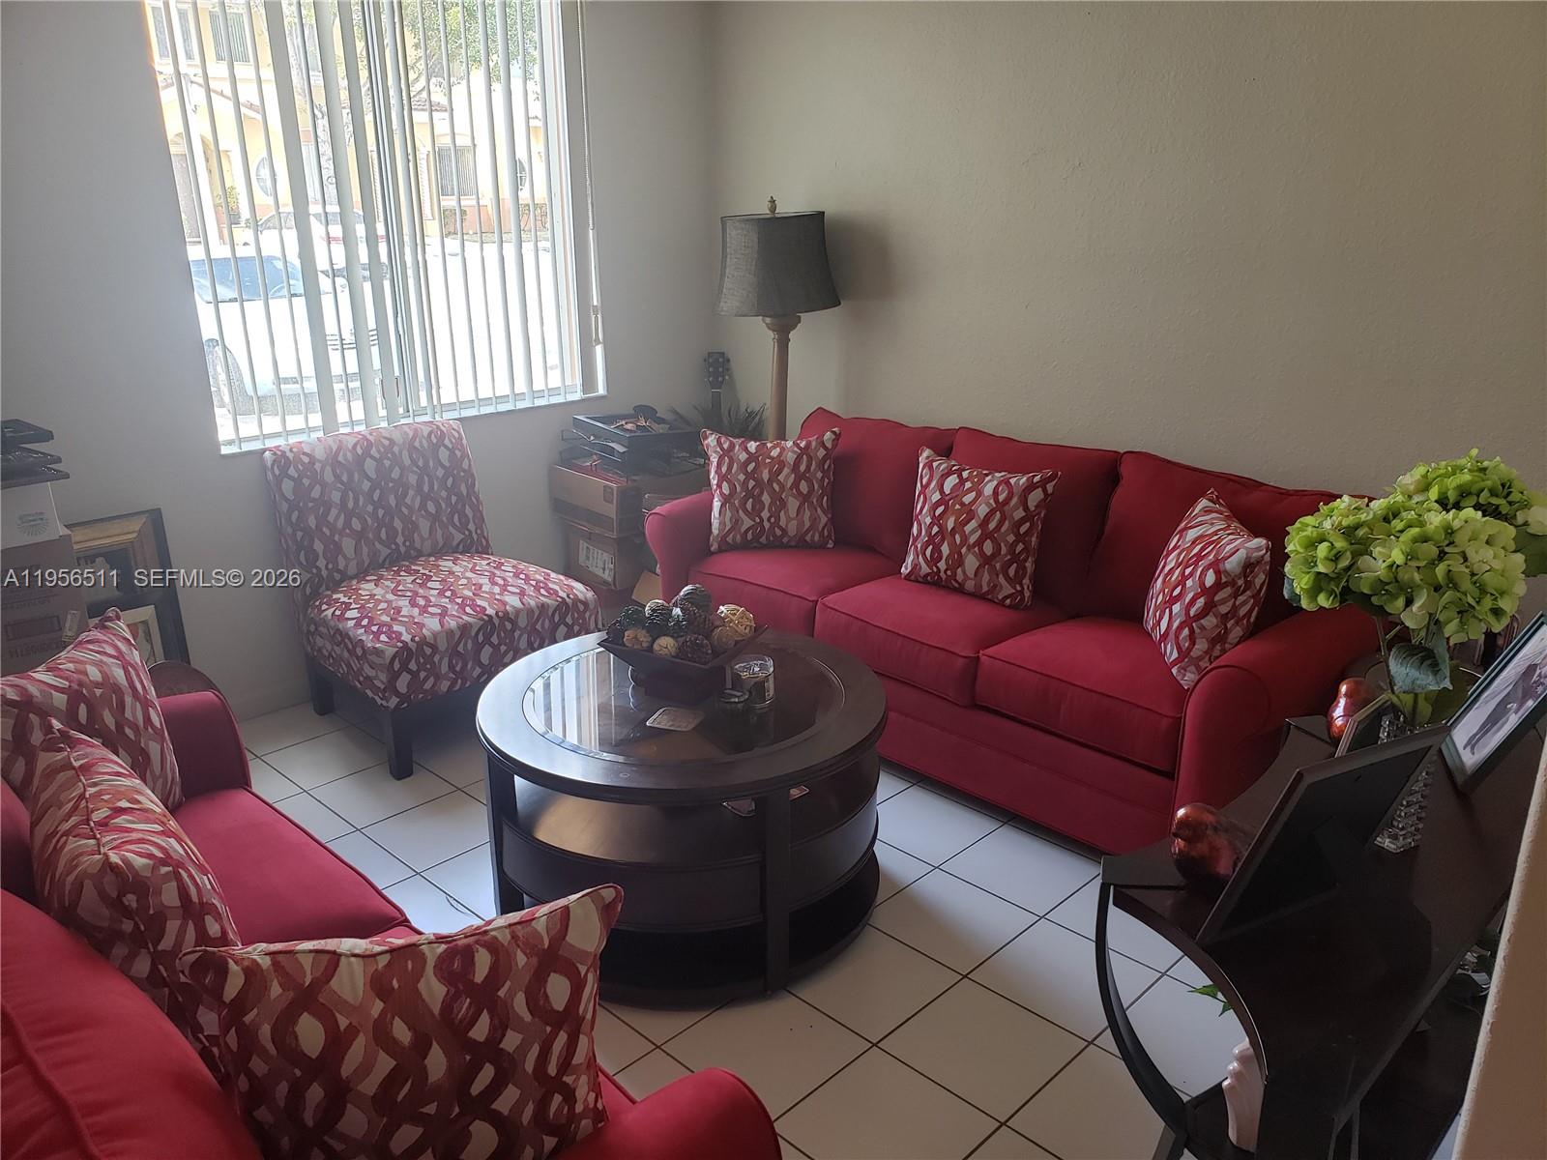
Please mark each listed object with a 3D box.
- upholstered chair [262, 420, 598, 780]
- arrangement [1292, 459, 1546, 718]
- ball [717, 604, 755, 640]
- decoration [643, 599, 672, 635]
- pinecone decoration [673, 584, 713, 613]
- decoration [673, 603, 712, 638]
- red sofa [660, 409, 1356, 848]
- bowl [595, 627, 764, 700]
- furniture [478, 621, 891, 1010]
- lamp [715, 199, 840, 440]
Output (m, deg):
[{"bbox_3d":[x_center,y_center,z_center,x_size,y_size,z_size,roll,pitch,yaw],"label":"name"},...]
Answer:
[{"bbox_3d":[-1.048,0.018,3.693,0.692,0.878,0.726,-14,23,-38],"label":"upholstered chair"},{"bbox_3d":[0.852,0.009,1.545,0.320,0.336,0.299,10,20,29],"label":"arrangement"},{"bbox_3d":[-0.086,0.099,2.725,0.085,0.085,0.085,0,18,0],"label":"ball"},{"bbox_3d":[-0.275,0.090,2.762,0.075,0.082,0.075,0,18,0],"label":"decoration"},{"bbox_3d":[-0.189,0.055,2.797,0.085,0.082,0.085,0,18,0],"label":"pinecone decoration"},{"bbox_3d":[-0.190,0.097,2.731,0.088,0.085,0.085,9,20,27],"label":"decoration"},{"bbox_3d":[0.659,0.064,3.551,2.098,0.878,0.952,16,24,42],"label":"red sofa"},{"bbox_3d":[-0.206,0.190,2.724,0.299,0.131,0.299,9,20,27],"label":"bowl"},{"bbox_3d":[-0.211,0.504,2.783,0.952,0.503,0.952,0,18,-1],"label":"furniture"},{"bbox_3d":[0.005,-0.605,4.428,0.454,1.623,0.454,0,18,-1],"label":"lamp"}]

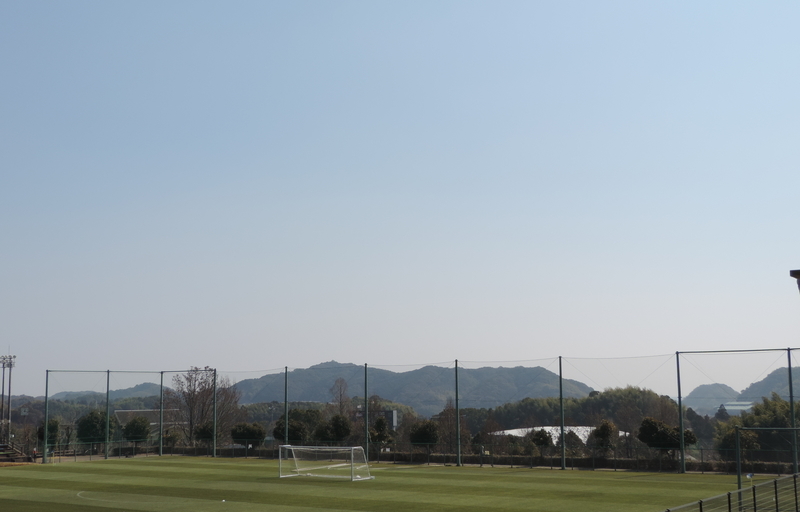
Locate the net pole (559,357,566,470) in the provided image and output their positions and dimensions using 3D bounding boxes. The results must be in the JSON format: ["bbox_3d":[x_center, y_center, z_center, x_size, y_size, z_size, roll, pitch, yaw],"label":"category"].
[{"bbox_3d":[13.991,13.537,86.091,0.300,9.710,0.300,-6,-10,35],"label":"net pole"}]

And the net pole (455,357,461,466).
[{"bbox_3d":[5.362,14.495,92.097,0.300,9.710,0.300,-6,-10,35],"label":"net pole"}]

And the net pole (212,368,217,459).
[{"bbox_3d":[-20.528,17.368,110.114,0.300,9.710,0.300,-6,-10,35],"label":"net pole"}]

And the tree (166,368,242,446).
[{"bbox_3d":[-24.172,18.790,122.232,9.890,10.340,9.200,1,-8,-11],"label":"tree"}]

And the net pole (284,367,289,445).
[{"bbox_3d":[-11.898,16.410,104.109,0.300,9.710,0.300,-6,-10,35],"label":"net pole"}]

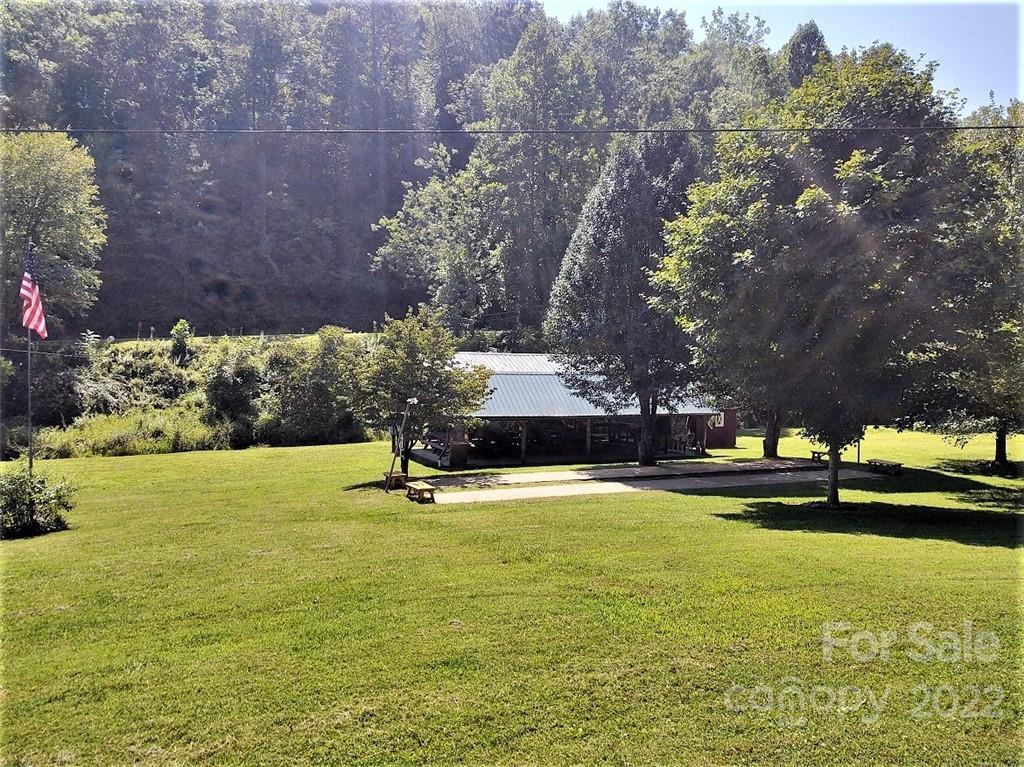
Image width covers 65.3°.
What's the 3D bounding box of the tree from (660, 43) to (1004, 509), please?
[{"bbox_3d":[9.300,-3.200,23.600,9.800,13.500,9.600,0,0,0],"label":"tree"}]

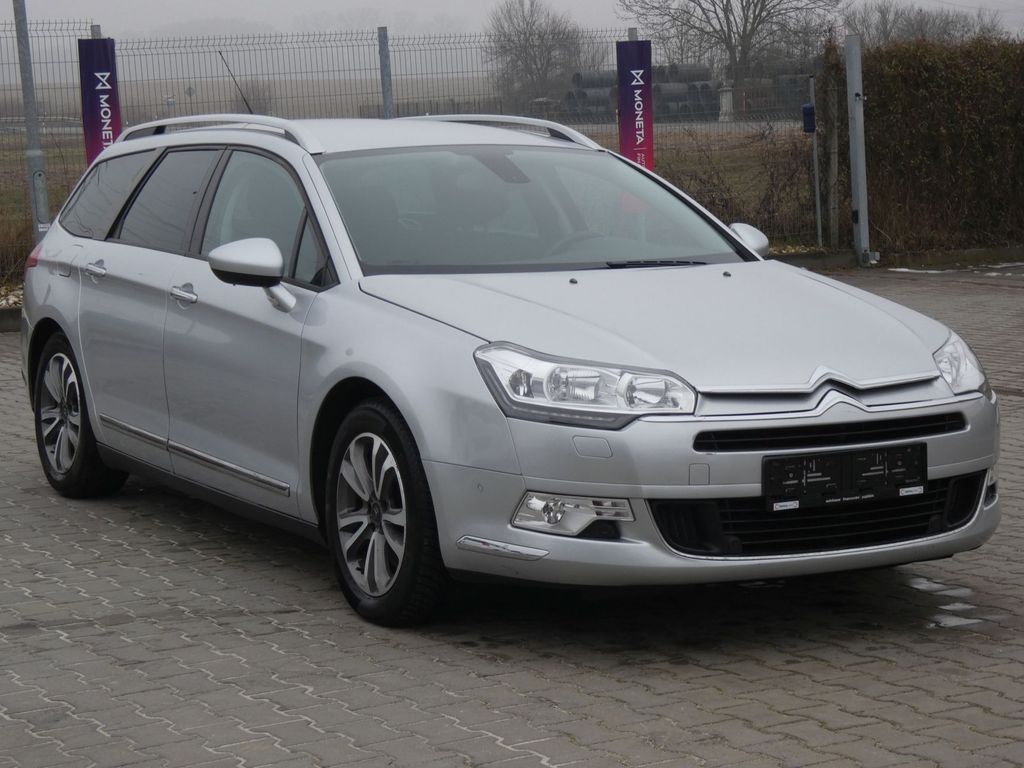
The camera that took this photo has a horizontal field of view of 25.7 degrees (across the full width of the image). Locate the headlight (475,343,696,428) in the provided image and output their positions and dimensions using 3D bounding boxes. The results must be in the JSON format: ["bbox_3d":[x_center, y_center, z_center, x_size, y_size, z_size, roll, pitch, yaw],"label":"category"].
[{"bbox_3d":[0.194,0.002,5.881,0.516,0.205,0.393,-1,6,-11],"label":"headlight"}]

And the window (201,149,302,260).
[{"bbox_3d":[-0.813,-0.559,7.258,0.060,0.431,0.949,29,-9,-29],"label":"window"}]

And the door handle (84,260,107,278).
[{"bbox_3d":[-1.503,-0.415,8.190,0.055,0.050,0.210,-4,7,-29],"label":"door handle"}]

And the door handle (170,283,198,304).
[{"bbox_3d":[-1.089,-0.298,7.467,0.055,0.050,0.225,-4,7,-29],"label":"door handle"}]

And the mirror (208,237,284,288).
[{"bbox_3d":[-0.818,-0.378,6.943,0.240,0.160,0.130,-4,7,-29],"label":"mirror"}]

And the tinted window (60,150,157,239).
[{"bbox_3d":[-1.584,-0.736,8.696,0.060,0.379,0.787,29,-7,-26],"label":"tinted window"}]

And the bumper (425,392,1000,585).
[{"bbox_3d":[0.720,0.246,6.190,1.810,0.490,0.730,-4,7,-29],"label":"bumper"}]

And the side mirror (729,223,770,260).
[{"bbox_3d":[0.810,-0.481,7.858,0.240,0.160,0.130,-4,7,-29],"label":"side mirror"}]

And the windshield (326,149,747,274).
[{"bbox_3d":[0.086,-0.550,7.227,1.480,0.140,1.018,-4,31,-29],"label":"windshield"}]

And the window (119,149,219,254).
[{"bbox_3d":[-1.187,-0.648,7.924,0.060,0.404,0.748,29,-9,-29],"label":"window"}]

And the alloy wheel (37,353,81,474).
[{"bbox_3d":[-1.703,0.112,8.882,0.190,0.468,0.468,-4,7,-29],"label":"alloy wheel"}]

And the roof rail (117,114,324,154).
[{"bbox_3d":[-1.128,-0.906,8.162,0.090,0.140,1.930,-4,7,-29],"label":"roof rail"}]

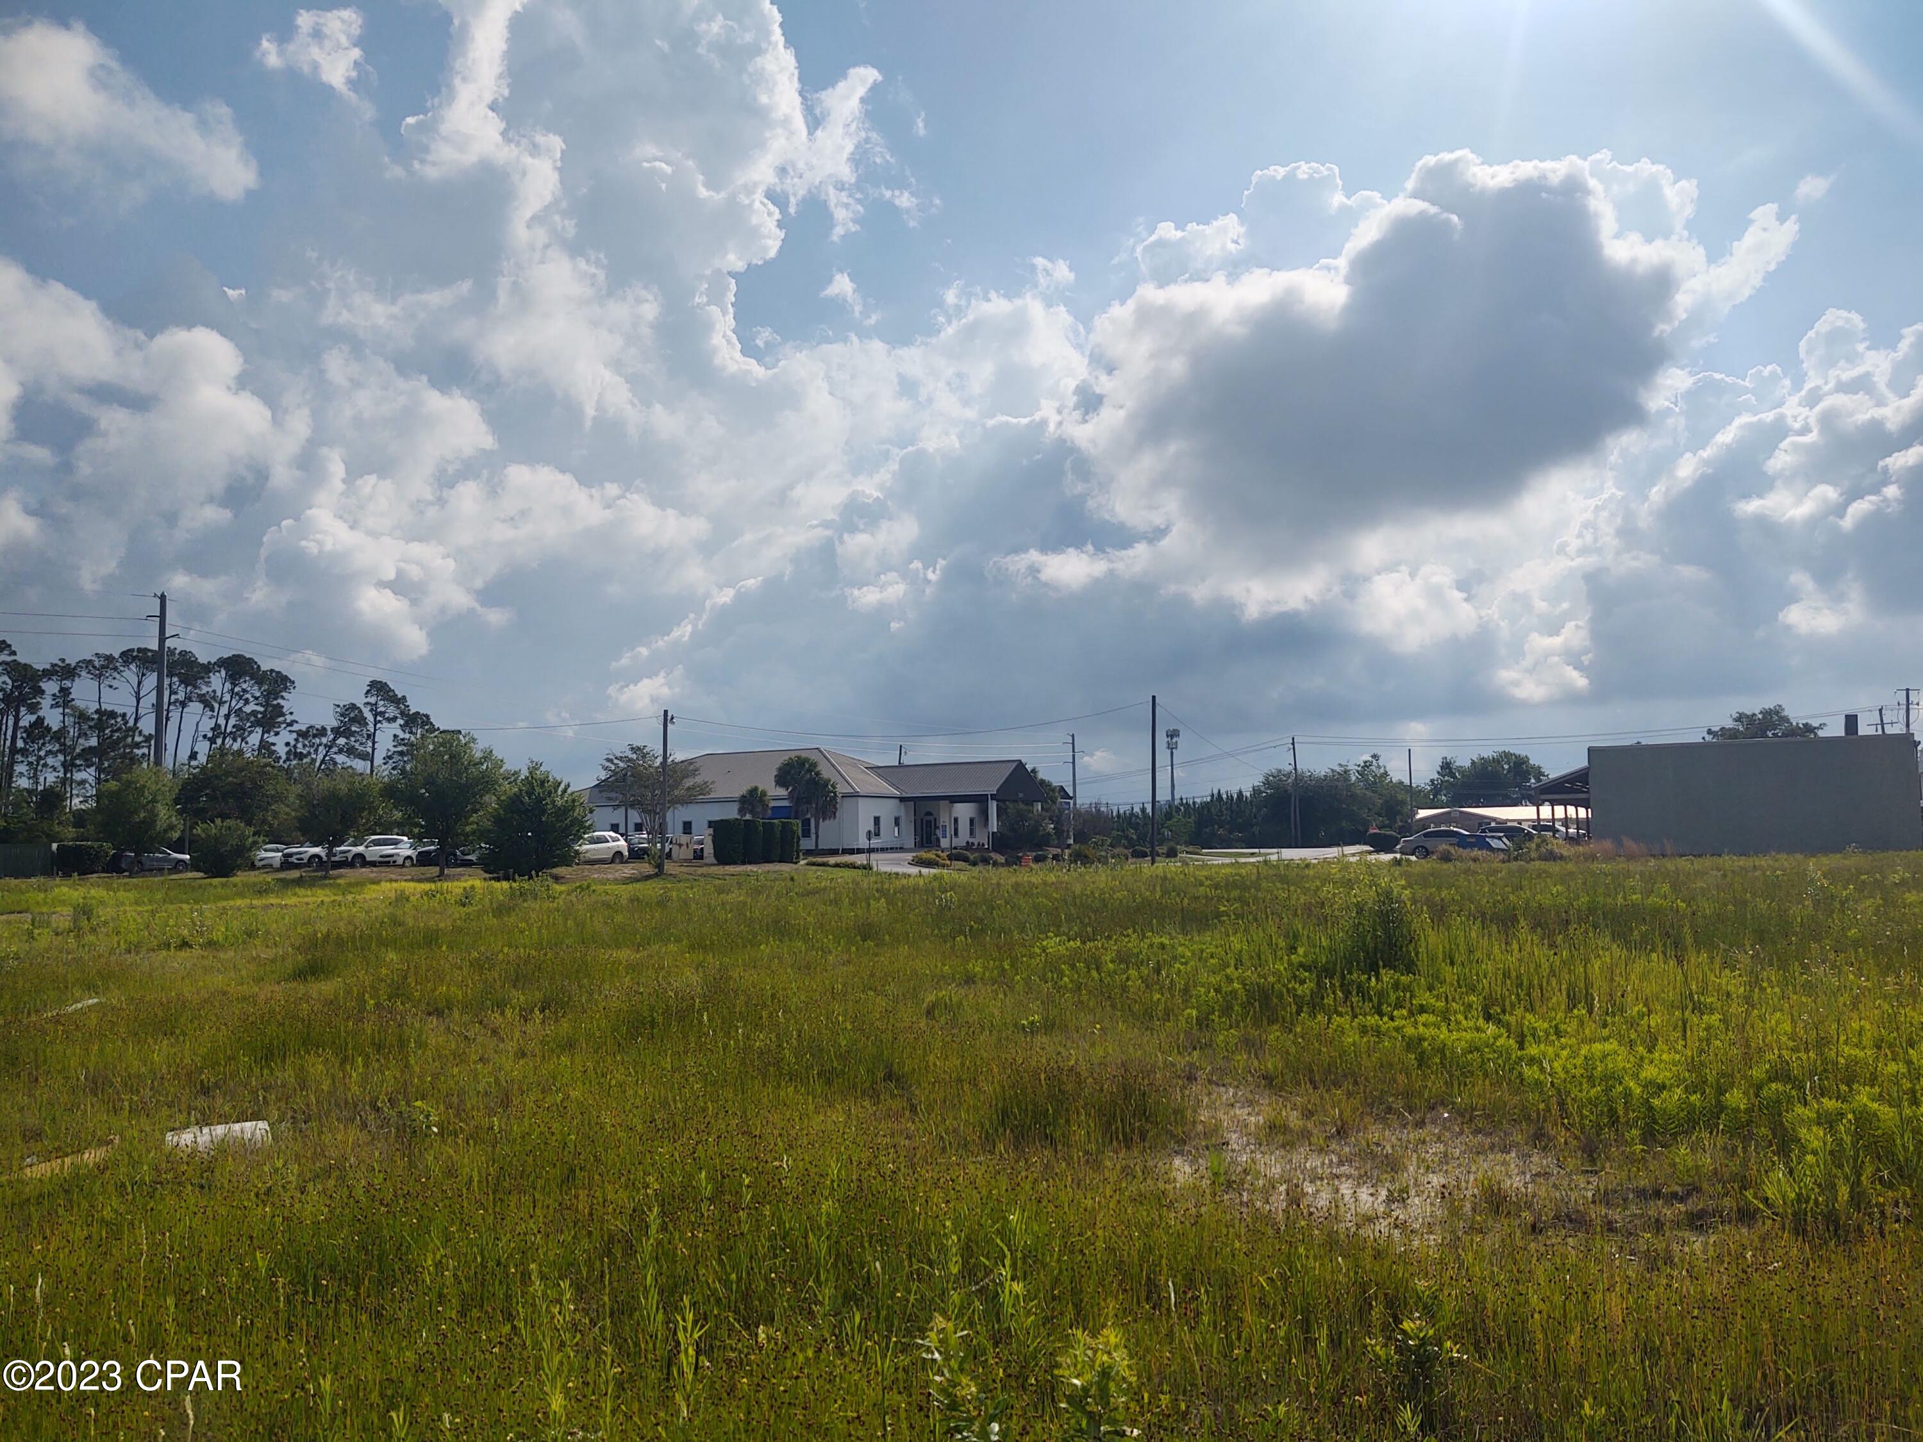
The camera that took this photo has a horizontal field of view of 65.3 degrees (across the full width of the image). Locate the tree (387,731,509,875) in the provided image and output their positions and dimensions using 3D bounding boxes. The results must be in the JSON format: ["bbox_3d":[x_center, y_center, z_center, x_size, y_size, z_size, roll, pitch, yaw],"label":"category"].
[{"bbox_3d":[-22.641,3.669,66.000,5.200,6.500,5.100,-1,-4,0],"label":"tree"}]

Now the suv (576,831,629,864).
[{"bbox_3d":[-20.398,6.881,81.300,1.880,1.740,4.700,-3,-5,30],"label":"suv"}]

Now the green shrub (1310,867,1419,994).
[{"bbox_3d":[3.919,2.040,14.600,1.030,1.220,1.000,-1,-4,0],"label":"green shrub"}]

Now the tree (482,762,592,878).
[{"bbox_3d":[-18.173,4.231,64.000,4.800,5.000,4.700,-1,-4,0],"label":"tree"}]

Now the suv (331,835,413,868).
[{"bbox_3d":[-32.154,7.145,82.000,1.850,1.720,4.650,-3,-5,28],"label":"suv"}]

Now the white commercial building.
[{"bbox_3d":[-10.932,6.264,118.000,37.000,8.100,17.500,-3,-5,32],"label":"white commercial building"}]

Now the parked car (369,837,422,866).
[{"bbox_3d":[-30.019,7.269,82.000,1.780,1.460,4.500,-3,-5,27],"label":"parked car"}]

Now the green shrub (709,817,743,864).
[{"bbox_3d":[-12.227,6.289,78.000,1.600,2.350,1.600,-3,-5,30],"label":"green shrub"}]

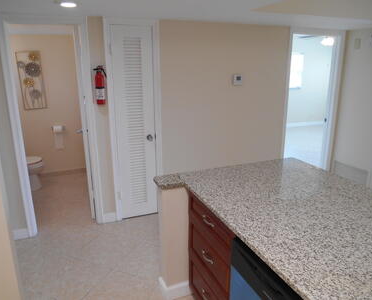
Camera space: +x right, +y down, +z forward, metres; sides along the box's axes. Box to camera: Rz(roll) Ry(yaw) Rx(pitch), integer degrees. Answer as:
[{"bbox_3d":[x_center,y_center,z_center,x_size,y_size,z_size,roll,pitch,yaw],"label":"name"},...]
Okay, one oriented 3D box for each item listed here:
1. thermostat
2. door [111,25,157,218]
[{"bbox_3d":[0.596,-0.804,3.456,0.119,0.120,0.030,-6,15,-20],"label":"thermostat"},{"bbox_3d":[-0.523,-0.233,3.190,0.418,2.031,0.038,-6,15,-20],"label":"door"}]

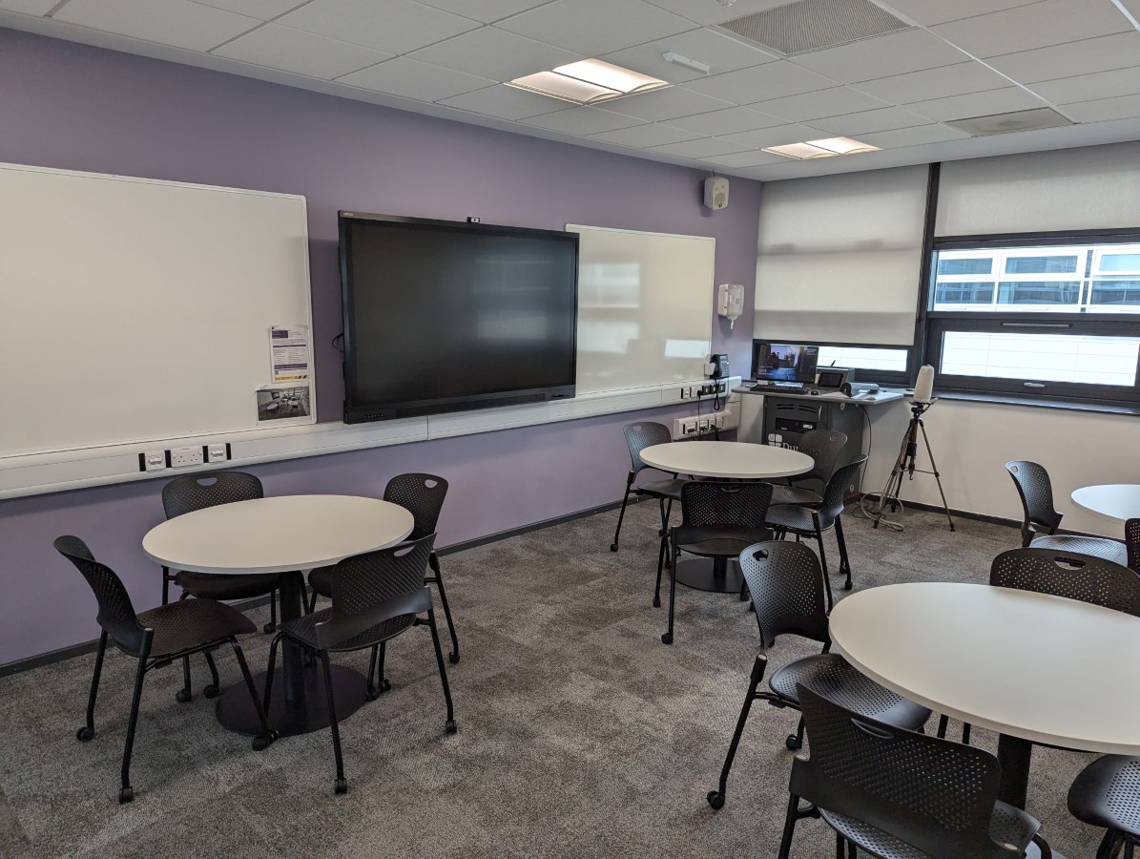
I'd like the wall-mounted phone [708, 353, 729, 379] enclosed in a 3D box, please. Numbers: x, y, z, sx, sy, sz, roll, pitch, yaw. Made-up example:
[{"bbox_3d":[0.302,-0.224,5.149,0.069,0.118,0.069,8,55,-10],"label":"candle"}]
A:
[{"bbox_3d":[1.323,-0.554,6.937,0.085,0.205,0.185,9,13,44],"label":"wall-mounted phone"}]

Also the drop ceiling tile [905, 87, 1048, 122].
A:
[{"bbox_3d":[2.203,-1.768,4.318,0.600,0.020,0.600,10,13,44],"label":"drop ceiling tile"}]

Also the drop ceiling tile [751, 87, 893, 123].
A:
[{"bbox_3d":[1.355,-1.772,4.311,0.600,0.020,0.600,10,13,44],"label":"drop ceiling tile"}]

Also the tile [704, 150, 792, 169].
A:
[{"bbox_3d":[1.350,-2.056,6.013,0.600,0.020,0.600,9,13,44],"label":"tile"}]

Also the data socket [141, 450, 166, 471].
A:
[{"bbox_3d":[-1.941,0.147,3.705,0.018,0.086,0.087,9,13,44],"label":"data socket"}]

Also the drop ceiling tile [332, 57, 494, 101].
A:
[{"bbox_3d":[-0.752,-1.714,3.900,0.600,0.020,0.600,9,13,44],"label":"drop ceiling tile"}]

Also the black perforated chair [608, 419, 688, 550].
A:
[{"bbox_3d":[0.615,0.384,5.063,0.540,0.820,0.570,-8,13,-42],"label":"black perforated chair"}]

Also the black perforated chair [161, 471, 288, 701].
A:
[{"bbox_3d":[-1.477,0.643,3.448,0.530,0.836,0.560,-8,12,-40],"label":"black perforated chair"}]

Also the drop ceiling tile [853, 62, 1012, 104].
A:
[{"bbox_3d":[1.798,-1.712,3.925,0.600,0.025,0.592,10,13,44],"label":"drop ceiling tile"}]

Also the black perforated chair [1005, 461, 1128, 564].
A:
[{"bbox_3d":[2.385,0.590,3.807,0.540,0.820,0.570,-9,13,-43],"label":"black perforated chair"}]

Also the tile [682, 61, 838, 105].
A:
[{"bbox_3d":[0.945,-1.713,3.916,0.600,0.020,0.600,9,13,44],"label":"tile"}]

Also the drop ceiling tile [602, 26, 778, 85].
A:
[{"bbox_3d":[0.512,-1.636,3.468,0.600,0.020,0.600,10,13,44],"label":"drop ceiling tile"}]

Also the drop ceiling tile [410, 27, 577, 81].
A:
[{"bbox_3d":[-0.334,-1.663,3.511,0.600,0.025,0.592,10,13,44],"label":"drop ceiling tile"}]

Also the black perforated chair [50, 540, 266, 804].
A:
[{"bbox_3d":[-1.487,0.762,2.859,0.550,0.836,0.570,10,13,44],"label":"black perforated chair"}]

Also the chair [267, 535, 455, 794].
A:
[{"bbox_3d":[-0.765,0.760,2.910,0.570,0.836,0.550,9,12,41],"label":"chair"}]

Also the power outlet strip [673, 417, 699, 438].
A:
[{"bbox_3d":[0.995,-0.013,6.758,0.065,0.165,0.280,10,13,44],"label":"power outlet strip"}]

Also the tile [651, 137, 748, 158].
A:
[{"bbox_3d":[0.940,-1.996,5.604,0.571,0.025,0.592,10,13,44],"label":"tile"}]

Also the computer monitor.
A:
[{"bbox_3d":[1.849,-0.557,6.712,0.520,0.315,0.090,8,12,37],"label":"computer monitor"}]

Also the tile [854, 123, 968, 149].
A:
[{"bbox_3d":[2.205,-1.915,5.178,0.600,0.025,0.566,10,13,44],"label":"tile"}]

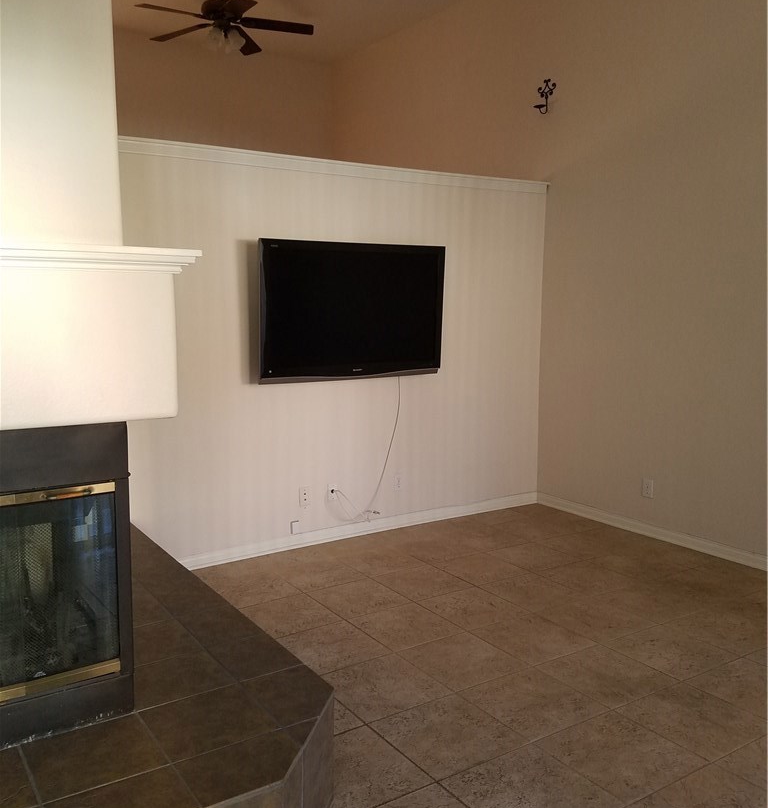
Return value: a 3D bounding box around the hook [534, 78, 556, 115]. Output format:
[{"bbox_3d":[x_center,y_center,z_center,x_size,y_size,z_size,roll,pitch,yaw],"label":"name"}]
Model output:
[{"bbox_3d":[1.127,-2.193,5.476,0.135,0.245,0.178,-5,9,-33],"label":"hook"}]

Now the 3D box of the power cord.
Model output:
[{"bbox_3d":[-0.116,0.298,4.923,0.540,0.920,0.100,-5,9,-33],"label":"power cord"}]

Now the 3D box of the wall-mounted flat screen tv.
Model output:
[{"bbox_3d":[-0.182,-0.564,4.656,1.255,0.790,0.115,-4,11,-32],"label":"wall-mounted flat screen tv"}]

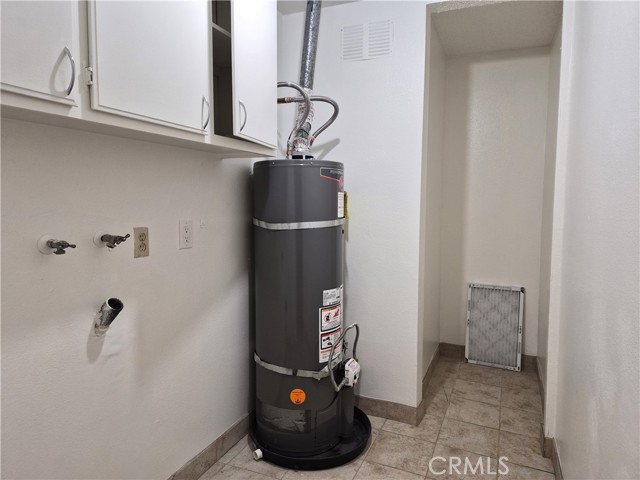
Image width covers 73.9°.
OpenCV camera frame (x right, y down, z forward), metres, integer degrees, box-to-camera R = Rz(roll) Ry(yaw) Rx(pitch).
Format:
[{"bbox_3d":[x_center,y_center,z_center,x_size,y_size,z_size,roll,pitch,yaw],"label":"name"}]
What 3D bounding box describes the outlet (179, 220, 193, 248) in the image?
[{"bbox_3d":[-0.579,-0.025,1.842,0.012,0.122,0.078,2,6,24],"label":"outlet"}]

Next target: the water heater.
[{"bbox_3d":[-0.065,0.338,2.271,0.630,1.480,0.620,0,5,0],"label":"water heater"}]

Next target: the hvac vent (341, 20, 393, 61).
[{"bbox_3d":[0.257,-1.110,2.373,0.303,0.202,0.020,2,6,24],"label":"hvac vent"}]

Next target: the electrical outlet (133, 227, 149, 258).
[{"bbox_3d":[-0.678,0.010,1.618,0.012,0.115,0.071,2,6,24],"label":"electrical outlet"}]

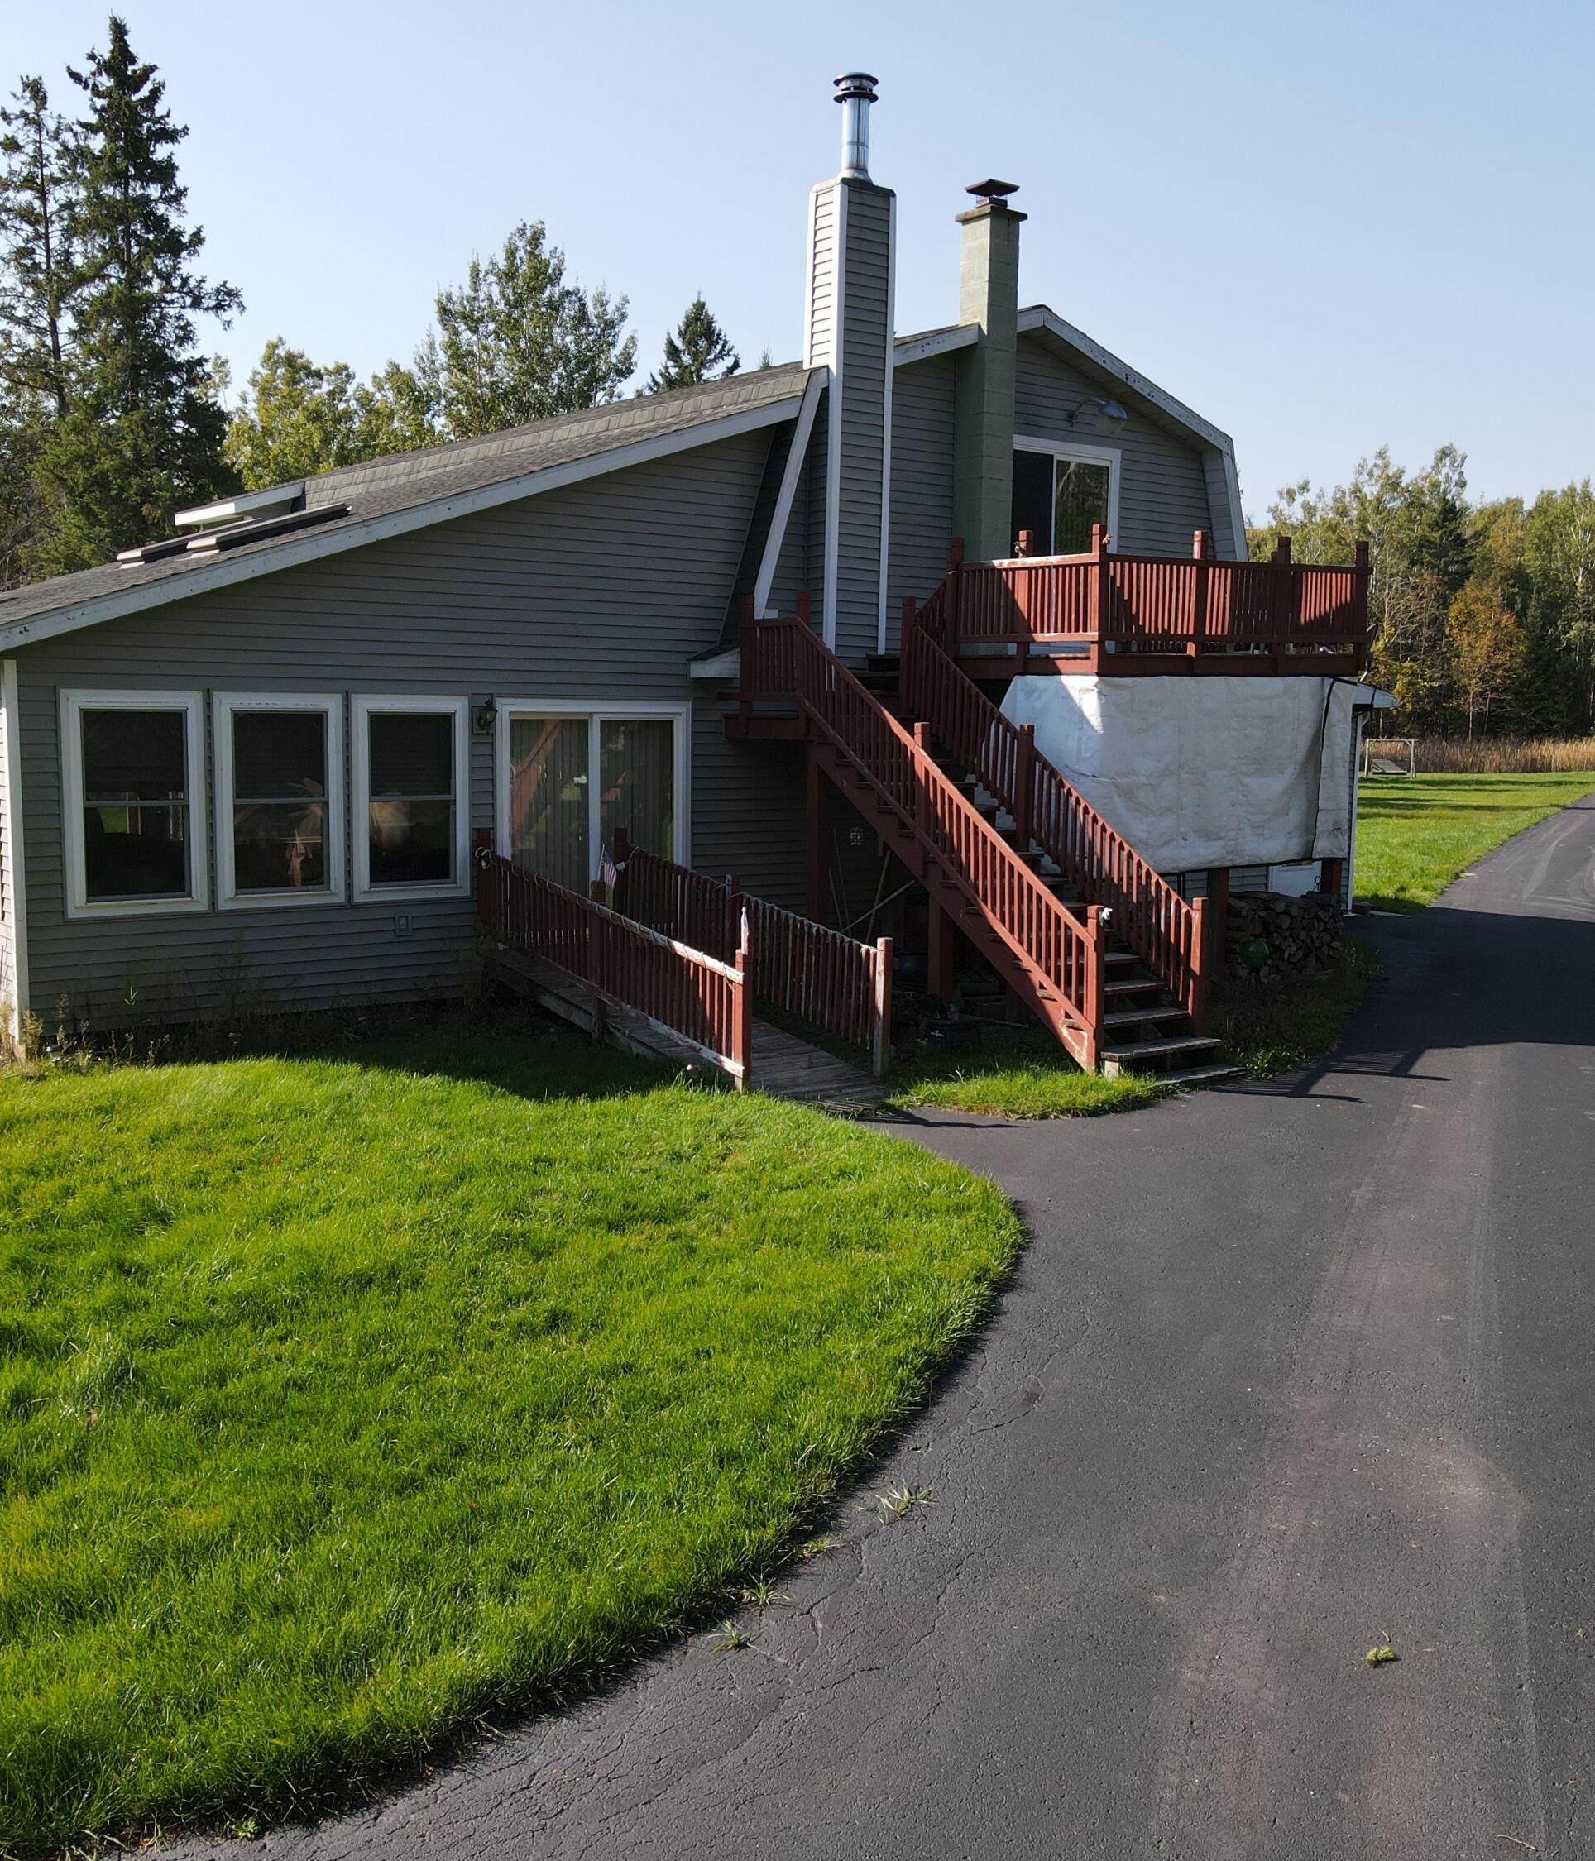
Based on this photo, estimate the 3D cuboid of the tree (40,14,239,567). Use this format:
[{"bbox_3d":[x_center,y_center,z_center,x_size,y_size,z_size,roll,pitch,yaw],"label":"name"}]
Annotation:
[{"bbox_3d":[-18.862,-15.039,49.386,5.900,21.218,5.900,-5,10,-39],"label":"tree"}]

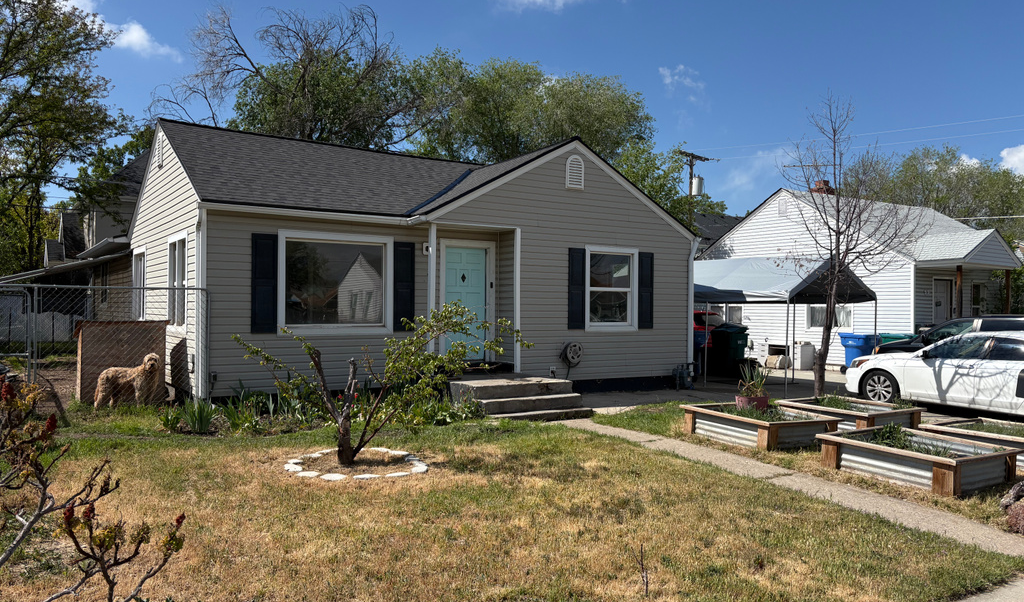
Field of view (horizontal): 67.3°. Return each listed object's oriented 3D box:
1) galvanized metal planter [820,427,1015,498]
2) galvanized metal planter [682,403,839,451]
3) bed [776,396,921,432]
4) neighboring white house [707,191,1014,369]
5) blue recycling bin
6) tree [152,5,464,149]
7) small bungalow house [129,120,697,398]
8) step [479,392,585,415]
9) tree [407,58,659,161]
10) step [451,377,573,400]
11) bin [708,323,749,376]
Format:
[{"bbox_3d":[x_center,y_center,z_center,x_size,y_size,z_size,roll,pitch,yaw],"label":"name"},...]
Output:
[{"bbox_3d":[4.105,1.607,7.842,1.143,0.344,1.480,1,0,-31],"label":"galvanized metal planter"},{"bbox_3d":[3.184,1.611,9.951,1.222,0.351,1.574,1,0,-28],"label":"galvanized metal planter"},{"bbox_3d":[4.700,1.629,10.738,1.227,0.347,1.496,1,0,-30],"label":"bed"},{"bbox_3d":[11.680,-0.687,24.582,8.400,5.350,9.700,1,0,-33],"label":"neighboring white house"},{"bbox_3d":[9.030,1.402,19.900,0.720,1.100,0.860,1,0,-33],"label":"blue recycling bin"},{"bbox_3d":[-7.409,-4.514,28.000,11.200,12.500,10.200,1,0,-14],"label":"tree"},{"bbox_3d":[-2.540,-0.825,16.745,9.539,4.920,8.615,1,0,-33],"label":"small bungalow house"},{"bbox_3d":[0.309,1.605,12.097,1.780,0.175,0.400,1,0,-33],"label":"step"},{"bbox_3d":[0.923,-4.269,33.000,10.400,12.400,9.600,0,0,0],"label":"tree"},{"bbox_3d":[-0.035,1.436,12.710,1.780,0.210,1.000,1,0,-33],"label":"step"},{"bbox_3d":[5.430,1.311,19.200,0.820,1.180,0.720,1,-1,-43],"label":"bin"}]

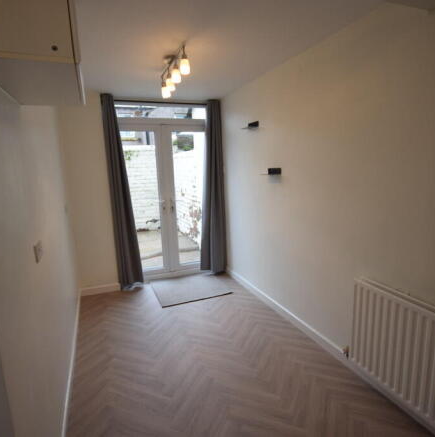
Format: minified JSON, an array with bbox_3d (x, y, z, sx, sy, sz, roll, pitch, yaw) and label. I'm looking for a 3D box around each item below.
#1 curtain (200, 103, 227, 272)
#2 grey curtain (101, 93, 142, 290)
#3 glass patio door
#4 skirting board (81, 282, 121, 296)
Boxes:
[{"bbox_3d":[-0.067,-0.354,3.826,0.333,2.245,0.127,-5,11,-22],"label":"curtain"},{"bbox_3d":[-1.086,-0.252,3.400,0.281,2.241,0.120,-5,11,-22],"label":"grey curtain"},{"bbox_3d":[-0.628,-0.196,3.743,1.140,1.983,0.067,-5,11,-22],"label":"glass patio door"},{"bbox_3d":[-1.401,0.870,3.526,0.459,0.087,0.019,-5,11,-22],"label":"skirting board"}]

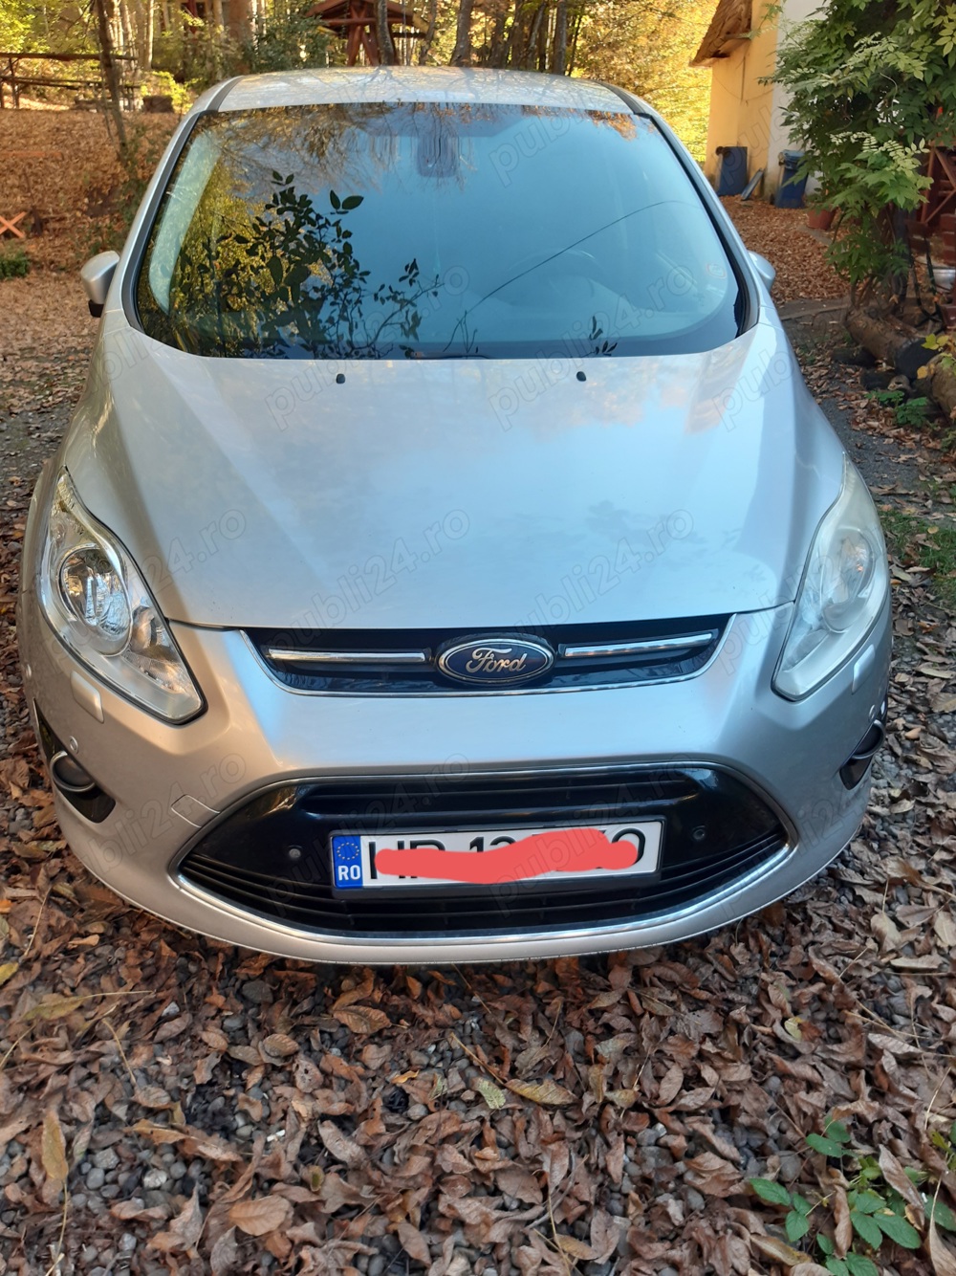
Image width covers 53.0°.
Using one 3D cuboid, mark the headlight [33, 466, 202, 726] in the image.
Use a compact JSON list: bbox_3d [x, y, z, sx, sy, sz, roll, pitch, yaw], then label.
[{"bbox_3d":[-0.613,-0.091,1.634,0.350,0.260,0.540,-2,27,-5],"label":"headlight"}]

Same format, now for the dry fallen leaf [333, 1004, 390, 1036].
[{"bbox_3d":[-0.210,0.694,1.742,0.106,0.017,0.053,8,28,14],"label":"dry fallen leaf"}]

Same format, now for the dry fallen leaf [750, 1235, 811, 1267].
[{"bbox_3d":[0.437,0.885,1.384,0.092,0.022,0.032,15,31,25],"label":"dry fallen leaf"}]

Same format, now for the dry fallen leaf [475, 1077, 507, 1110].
[{"bbox_3d":[0.021,0.760,1.603,0.033,0.018,0.068,-15,32,-28],"label":"dry fallen leaf"}]

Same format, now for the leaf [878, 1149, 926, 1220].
[{"bbox_3d":[0.644,0.830,1.462,0.037,0.030,0.113,-6,29,-13],"label":"leaf"}]

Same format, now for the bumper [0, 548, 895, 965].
[{"bbox_3d":[0.012,0.177,1.714,1.740,0.560,0.570,-2,27,-5],"label":"bumper"}]

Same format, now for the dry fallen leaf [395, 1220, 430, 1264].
[{"bbox_3d":[-0.092,0.878,1.389,0.077,0.015,0.028,23,35,37],"label":"dry fallen leaf"}]

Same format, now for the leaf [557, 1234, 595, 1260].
[{"bbox_3d":[0.143,0.881,1.383,0.062,0.012,0.022,16,31,27],"label":"leaf"}]

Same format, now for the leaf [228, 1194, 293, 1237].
[{"bbox_3d":[-0.321,0.860,1.423,0.091,0.016,0.051,-6,28,-12],"label":"leaf"}]

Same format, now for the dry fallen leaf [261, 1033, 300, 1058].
[{"bbox_3d":[-0.347,0.720,1.693,0.067,0.013,0.042,6,28,12],"label":"dry fallen leaf"}]

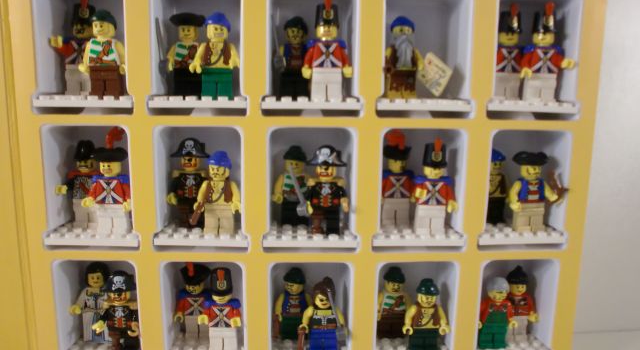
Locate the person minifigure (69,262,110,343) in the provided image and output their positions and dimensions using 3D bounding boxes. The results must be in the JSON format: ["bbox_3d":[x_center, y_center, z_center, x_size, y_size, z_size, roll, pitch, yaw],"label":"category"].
[{"bbox_3d":[-0.128,0.072,0.274,0.027,0.046,0.017,0,10,-2],"label":"person minifigure"}]

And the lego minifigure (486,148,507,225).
[{"bbox_3d":[0.098,0.007,0.272,0.025,0.044,0.015,0,10,-2],"label":"lego minifigure"}]

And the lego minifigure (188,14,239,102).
[{"bbox_3d":[-0.051,-0.059,0.239,0.025,0.043,0.017,0,10,-2],"label":"lego minifigure"}]

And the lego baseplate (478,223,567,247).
[{"bbox_3d":[0.105,0.031,0.267,0.048,0.005,0.032,0,10,-2],"label":"lego baseplate"}]

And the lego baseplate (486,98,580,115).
[{"bbox_3d":[0.107,-0.037,0.258,0.048,0.005,0.032,0,10,-2],"label":"lego baseplate"}]

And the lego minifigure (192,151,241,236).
[{"bbox_3d":[-0.054,0.010,0.250,0.025,0.044,0.015,0,9,-2],"label":"lego minifigure"}]

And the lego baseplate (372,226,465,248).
[{"bbox_3d":[0.052,0.032,0.269,0.048,0.005,0.032,0,10,-2],"label":"lego baseplate"}]

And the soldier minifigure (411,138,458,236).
[{"bbox_3d":[0.062,0.006,0.258,0.025,0.053,0.014,0,10,-2],"label":"soldier minifigure"}]

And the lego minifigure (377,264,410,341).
[{"bbox_3d":[0.042,0.075,0.283,0.025,0.042,0.016,0,10,-2],"label":"lego minifigure"}]

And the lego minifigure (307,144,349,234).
[{"bbox_3d":[0.004,0.009,0.252,0.022,0.048,0.014,0,9,-2],"label":"lego minifigure"}]

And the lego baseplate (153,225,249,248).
[{"bbox_3d":[-0.062,0.032,0.264,0.048,0.005,0.032,0,10,-2],"label":"lego baseplate"}]

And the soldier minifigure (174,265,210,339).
[{"bbox_3d":[-0.072,0.074,0.283,0.025,0.047,0.013,0,10,-2],"label":"soldier minifigure"}]

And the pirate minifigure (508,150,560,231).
[{"bbox_3d":[0.115,0.009,0.257,0.030,0.045,0.016,0,9,-2],"label":"pirate minifigure"}]

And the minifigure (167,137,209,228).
[{"bbox_3d":[-0.072,0.004,0.265,0.026,0.049,0.015,0,10,-2],"label":"minifigure"}]

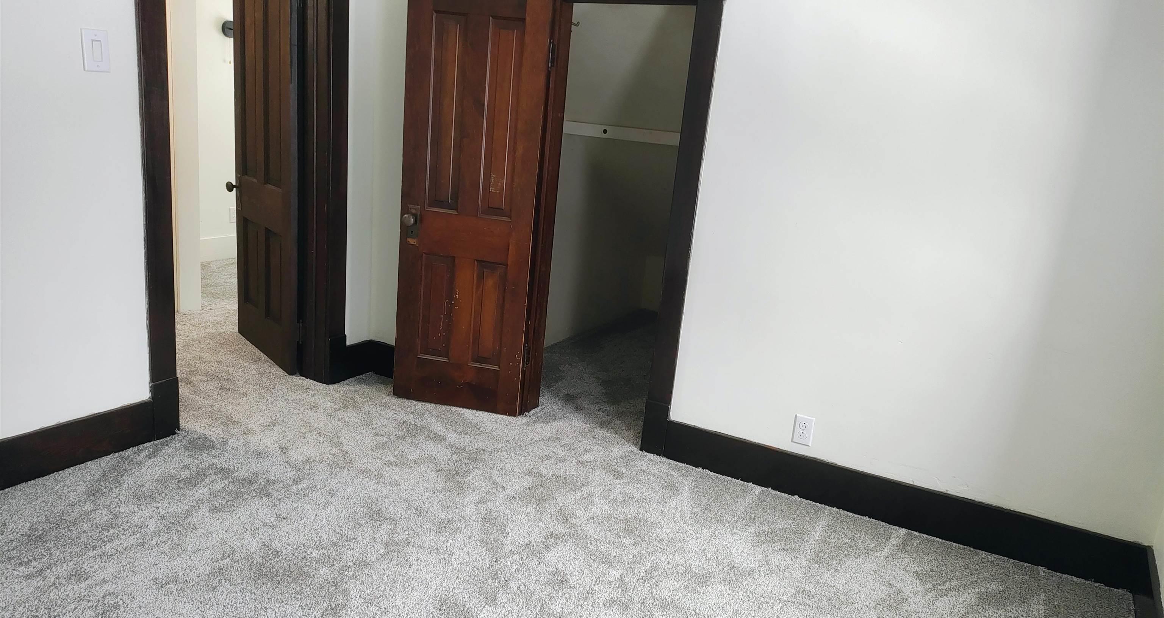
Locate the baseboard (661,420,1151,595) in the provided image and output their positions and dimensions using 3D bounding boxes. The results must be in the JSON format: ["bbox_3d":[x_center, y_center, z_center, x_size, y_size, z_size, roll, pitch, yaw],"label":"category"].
[{"bbox_3d":[1.095,0.694,3.129,1.690,0.157,0.025,12,15,26],"label":"baseboard"}]

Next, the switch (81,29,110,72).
[{"bbox_3d":[-1.576,-0.836,2.728,0.008,0.132,0.089,12,15,26],"label":"switch"}]

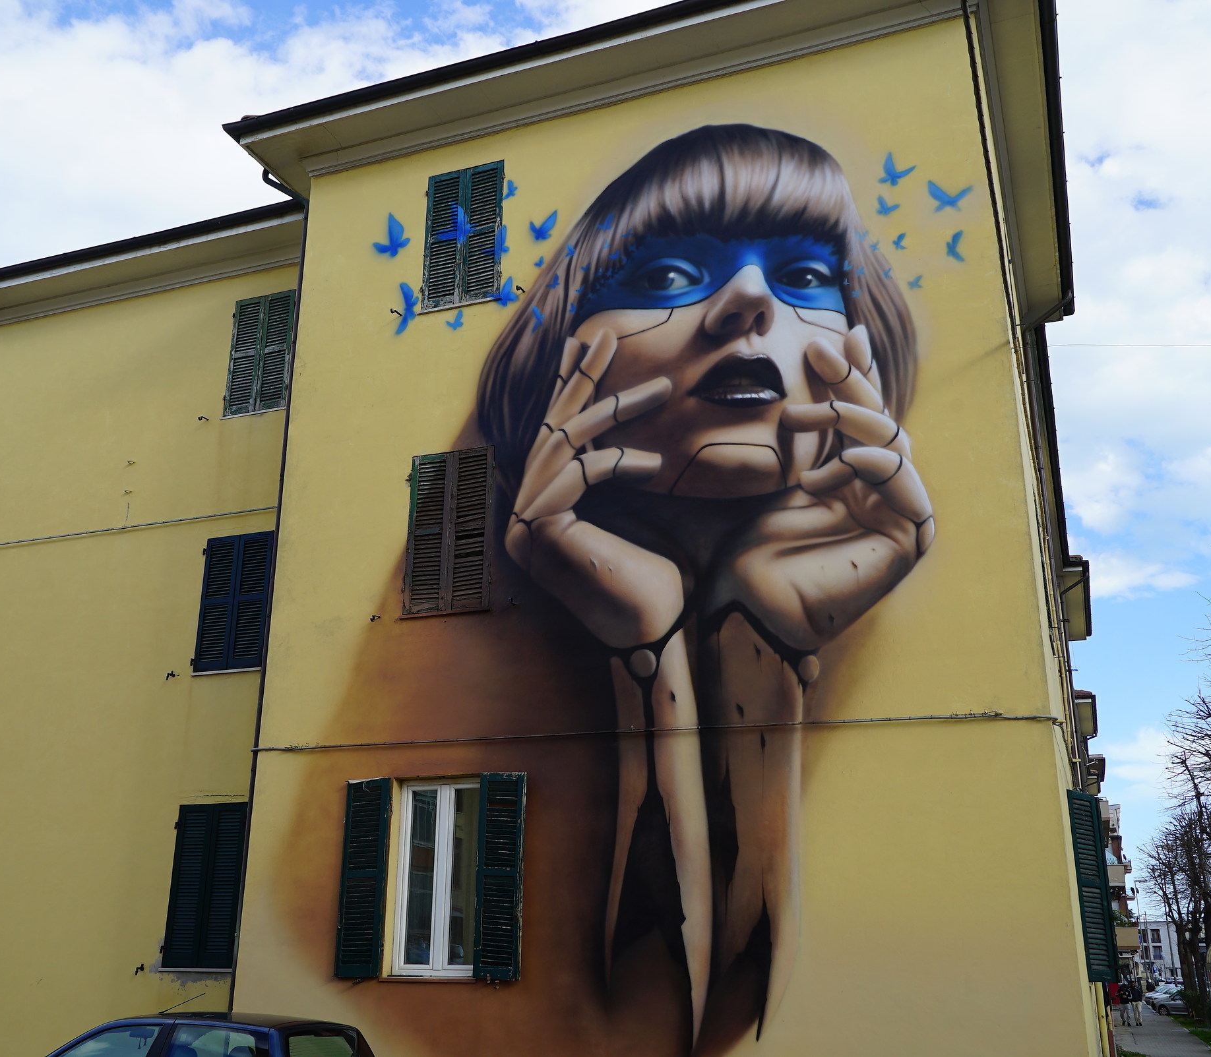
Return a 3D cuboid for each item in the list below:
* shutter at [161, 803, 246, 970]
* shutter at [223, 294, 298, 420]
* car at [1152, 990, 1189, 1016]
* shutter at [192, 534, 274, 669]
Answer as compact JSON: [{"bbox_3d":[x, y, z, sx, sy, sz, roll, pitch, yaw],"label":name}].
[{"bbox_3d":[-4.574,4.075,14.097,0.960,1.799,0.060,-7,-20,20],"label":"shutter"},{"bbox_3d":[-4.537,-2.313,16.228,0.967,1.700,0.060,-7,-20,20],"label":"shutter"},{"bbox_3d":[32.086,25.920,67.500,3.900,1.460,1.680,-3,-19,11],"label":"car"},{"bbox_3d":[-4.574,0.901,15.163,0.985,1.710,0.060,-7,-20,20],"label":"shutter"}]

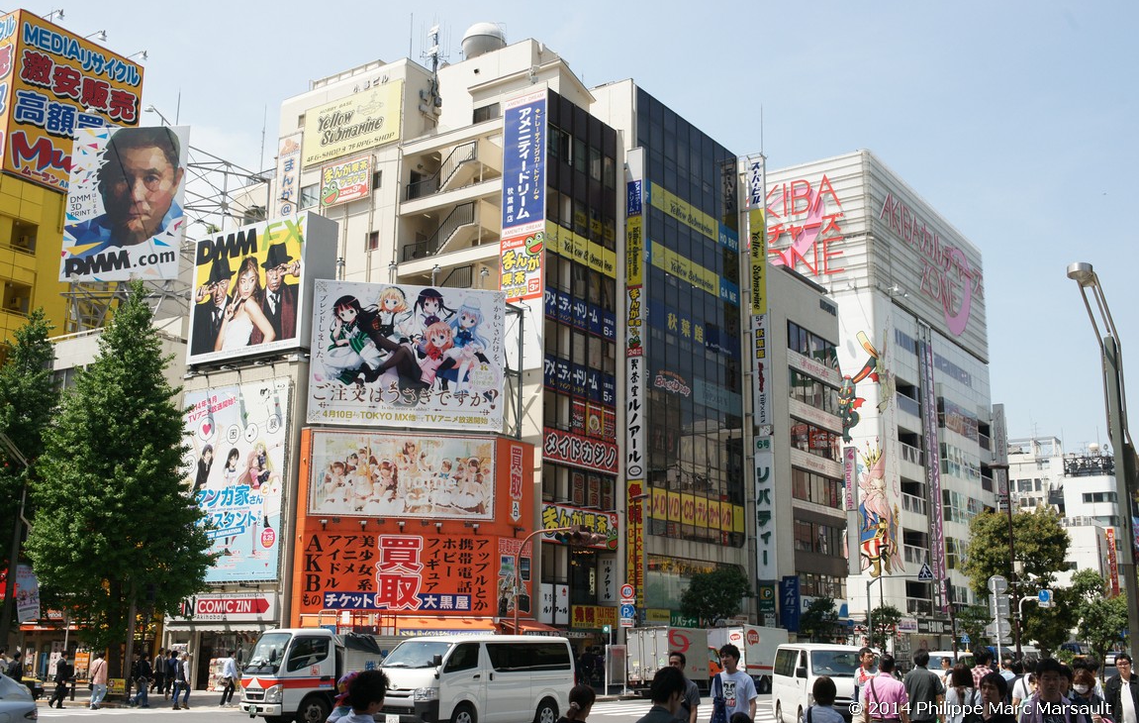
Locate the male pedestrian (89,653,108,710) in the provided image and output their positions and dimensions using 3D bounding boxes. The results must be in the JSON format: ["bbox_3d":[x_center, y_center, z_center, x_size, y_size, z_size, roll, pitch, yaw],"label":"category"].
[{"bbox_3d":[-14.506,9.852,34.102,0.500,1.700,0.450,-9,-16,34],"label":"male pedestrian"}]

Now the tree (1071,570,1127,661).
[{"bbox_3d":[24.553,12.433,51.686,2.900,5.432,2.900,-11,-18,37],"label":"tree"}]

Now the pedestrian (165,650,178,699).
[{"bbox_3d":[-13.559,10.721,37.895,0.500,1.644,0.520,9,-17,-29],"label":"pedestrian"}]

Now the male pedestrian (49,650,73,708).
[{"bbox_3d":[-15.717,9.800,34.099,0.650,1.720,0.500,7,-15,-24],"label":"male pedestrian"}]

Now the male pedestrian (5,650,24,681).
[{"bbox_3d":[-16.948,9.621,33.664,0.420,1.710,0.520,4,-14,-15],"label":"male pedestrian"}]

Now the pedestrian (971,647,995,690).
[{"bbox_3d":[4.759,4.140,12.597,0.500,1.740,0.400,-9,-16,34],"label":"pedestrian"}]

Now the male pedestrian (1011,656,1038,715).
[{"bbox_3d":[5.633,4.416,13.388,0.520,1.680,0.420,-5,-16,20],"label":"male pedestrian"}]

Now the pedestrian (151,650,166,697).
[{"bbox_3d":[-15.277,11.615,41.542,0.650,1.678,0.520,-4,-15,18],"label":"pedestrian"}]

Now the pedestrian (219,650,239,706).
[{"bbox_3d":[-10.348,9.667,33.718,0.650,1.649,0.550,6,-16,-19],"label":"pedestrian"}]

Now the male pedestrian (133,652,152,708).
[{"bbox_3d":[-13.521,10.067,34.899,0.550,1.710,0.500,2,-13,-5],"label":"male pedestrian"}]

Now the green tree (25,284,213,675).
[{"bbox_3d":[-15.317,4.173,38.094,6.200,14.444,6.000,6,-15,-21],"label":"green tree"}]

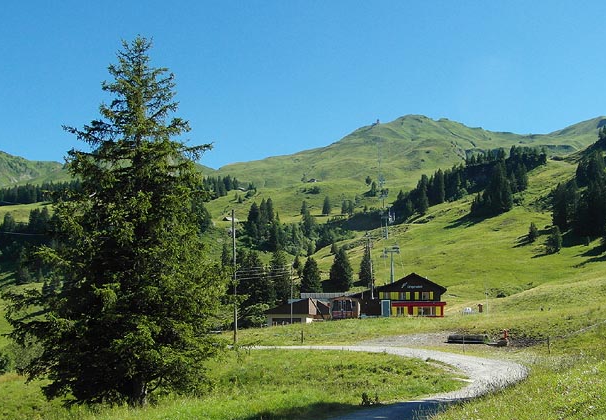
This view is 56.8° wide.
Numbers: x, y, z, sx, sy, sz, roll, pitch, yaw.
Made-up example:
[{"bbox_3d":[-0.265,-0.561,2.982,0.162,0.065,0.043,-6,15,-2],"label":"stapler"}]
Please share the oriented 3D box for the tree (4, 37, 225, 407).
[{"bbox_3d":[-6.900,0.421,20.500,8.050,13.540,8.050,0,-4,0],"label":"tree"}]

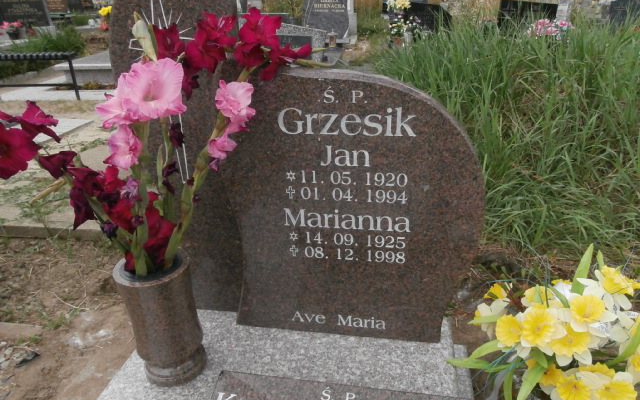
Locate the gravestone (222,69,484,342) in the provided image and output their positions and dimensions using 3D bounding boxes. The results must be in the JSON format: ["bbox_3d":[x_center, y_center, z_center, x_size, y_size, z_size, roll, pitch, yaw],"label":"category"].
[{"bbox_3d":[0.074,0.027,1.149,0.650,0.725,0.106,2,24,10],"label":"gravestone"}]

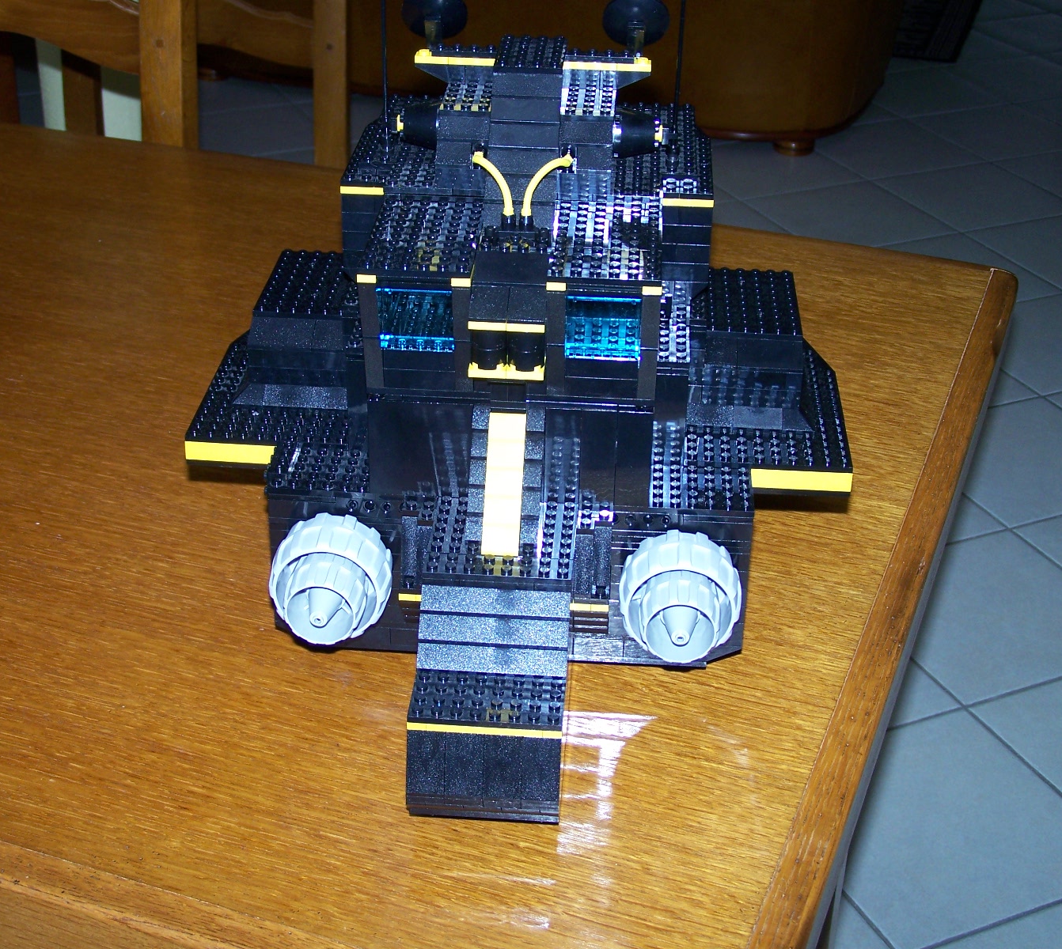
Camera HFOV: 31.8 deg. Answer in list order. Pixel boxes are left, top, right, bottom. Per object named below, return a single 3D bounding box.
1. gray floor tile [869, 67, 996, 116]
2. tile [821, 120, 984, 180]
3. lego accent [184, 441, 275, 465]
[{"bbox_3d":[0.874,-0.859,4.192,0.300,0.010,0.300,-12,32,-22],"label":"gray floor tile"},{"bbox_3d":[0.734,-0.669,3.838,0.300,0.010,0.300,-12,32,-22],"label":"tile"},{"bbox_3d":[-0.143,-0.012,0.904,0.048,0.010,0.008,3,29,3],"label":"lego accent"}]

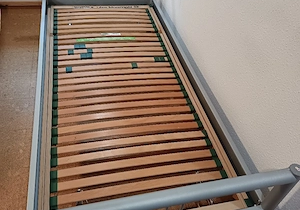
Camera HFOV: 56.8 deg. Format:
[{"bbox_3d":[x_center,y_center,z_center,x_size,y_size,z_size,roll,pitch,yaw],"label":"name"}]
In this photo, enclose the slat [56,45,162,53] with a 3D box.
[{"bbox_3d":[-0.269,-0.389,1.967,0.750,0.022,0.037,-5,47,-14],"label":"slat"}]

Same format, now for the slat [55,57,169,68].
[{"bbox_3d":[-0.241,-0.301,1.885,0.750,0.022,0.037,-5,47,-14],"label":"slat"}]

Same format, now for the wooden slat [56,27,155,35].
[{"bbox_3d":[-0.328,-0.576,2.143,0.750,0.022,0.037,-5,47,-14],"label":"wooden slat"}]

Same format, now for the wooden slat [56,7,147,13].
[{"bbox_3d":[-0.399,-0.805,2.358,0.750,0.022,0.037,-5,47,-14],"label":"wooden slat"}]

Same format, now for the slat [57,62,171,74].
[{"bbox_3d":[-0.227,-0.257,1.843,0.750,0.022,0.037,-5,47,-14],"label":"slat"}]

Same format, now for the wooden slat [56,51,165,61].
[{"bbox_3d":[-0.255,-0.345,1.925,0.750,0.022,0.037,-5,47,-14],"label":"wooden slat"}]

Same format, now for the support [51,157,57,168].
[{"bbox_3d":[-0.443,0.266,1.283,0.036,0.025,0.055,-5,46,-14],"label":"support"}]

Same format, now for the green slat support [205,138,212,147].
[{"bbox_3d":[0.314,0.200,1.473,0.036,0.025,0.055,-5,46,-14],"label":"green slat support"}]

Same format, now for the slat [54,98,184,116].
[{"bbox_3d":[-0.144,0.006,1.595,0.750,0.022,0.037,-5,47,-14],"label":"slat"}]

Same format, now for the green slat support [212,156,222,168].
[{"bbox_3d":[0.340,0.288,1.399,0.035,0.030,0.050,-5,47,-14],"label":"green slat support"}]

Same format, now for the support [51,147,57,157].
[{"bbox_3d":[-0.456,0.226,1.321,0.036,0.025,0.055,-5,46,-14],"label":"support"}]

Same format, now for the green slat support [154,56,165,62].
[{"bbox_3d":[0.067,-0.324,1.949,0.073,0.018,0.046,-5,46,-14],"label":"green slat support"}]

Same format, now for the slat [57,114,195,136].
[{"bbox_3d":[-0.108,0.098,1.498,0.765,0.021,0.038,-5,46,-14],"label":"slat"}]

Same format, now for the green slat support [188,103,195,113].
[{"bbox_3d":[0.252,0.022,1.643,0.036,0.025,0.055,-5,46,-14],"label":"green slat support"}]

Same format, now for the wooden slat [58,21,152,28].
[{"bbox_3d":[-0.343,-0.625,2.189,0.750,0.022,0.037,-5,47,-14],"label":"wooden slat"}]

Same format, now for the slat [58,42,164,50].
[{"bbox_3d":[-0.278,-0.430,2.006,0.765,0.021,0.038,-5,46,-14],"label":"slat"}]

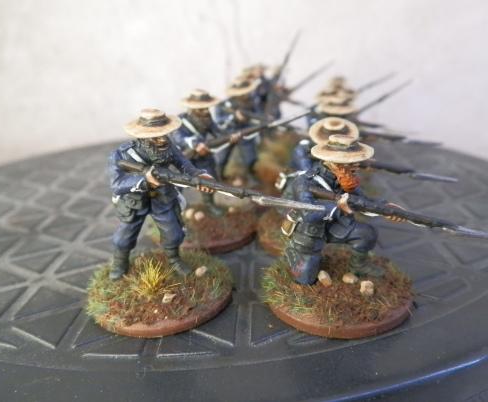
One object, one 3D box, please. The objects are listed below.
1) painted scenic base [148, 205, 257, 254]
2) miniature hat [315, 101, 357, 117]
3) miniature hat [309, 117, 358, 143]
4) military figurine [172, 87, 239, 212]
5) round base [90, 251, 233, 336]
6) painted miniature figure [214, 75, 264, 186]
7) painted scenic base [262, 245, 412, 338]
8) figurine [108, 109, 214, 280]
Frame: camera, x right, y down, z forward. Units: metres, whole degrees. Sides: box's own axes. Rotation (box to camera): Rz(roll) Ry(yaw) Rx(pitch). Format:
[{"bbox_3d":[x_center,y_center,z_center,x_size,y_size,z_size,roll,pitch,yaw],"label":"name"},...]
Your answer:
[{"bbox_3d":[-0.009,0.006,0.105,0.025,0.004,0.025,-3,19,1],"label":"painted scenic base"},{"bbox_3d":[0.024,-0.025,0.111,0.010,0.003,0.010,9,31,27],"label":"miniature hat"},{"bbox_3d":[0.018,-0.015,0.086,0.010,0.003,0.010,-2,41,2],"label":"miniature hat"},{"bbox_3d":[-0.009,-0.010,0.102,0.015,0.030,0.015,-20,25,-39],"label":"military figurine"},{"bbox_3d":[-0.015,0.015,0.079,0.025,0.004,0.025,-3,19,1],"label":"round base"},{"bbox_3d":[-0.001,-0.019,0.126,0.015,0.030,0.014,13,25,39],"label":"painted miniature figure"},{"bbox_3d":[0.016,0.015,0.076,0.025,0.004,0.025,-3,19,1],"label":"painted scenic base"},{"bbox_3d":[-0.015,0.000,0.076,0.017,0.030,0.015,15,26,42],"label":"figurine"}]

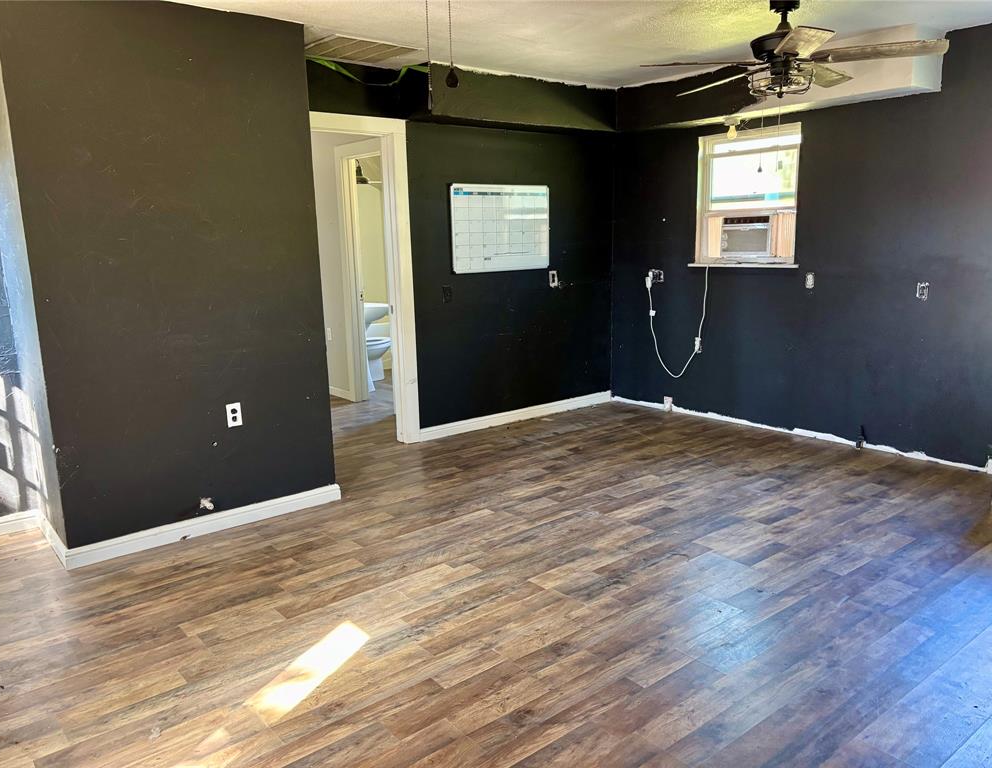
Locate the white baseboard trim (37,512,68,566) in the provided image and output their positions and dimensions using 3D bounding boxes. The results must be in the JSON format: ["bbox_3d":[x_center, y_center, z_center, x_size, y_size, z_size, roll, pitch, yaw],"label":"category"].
[{"bbox_3d":[-2.092,0.727,3.635,0.017,0.093,0.697,-10,14,-38],"label":"white baseboard trim"}]

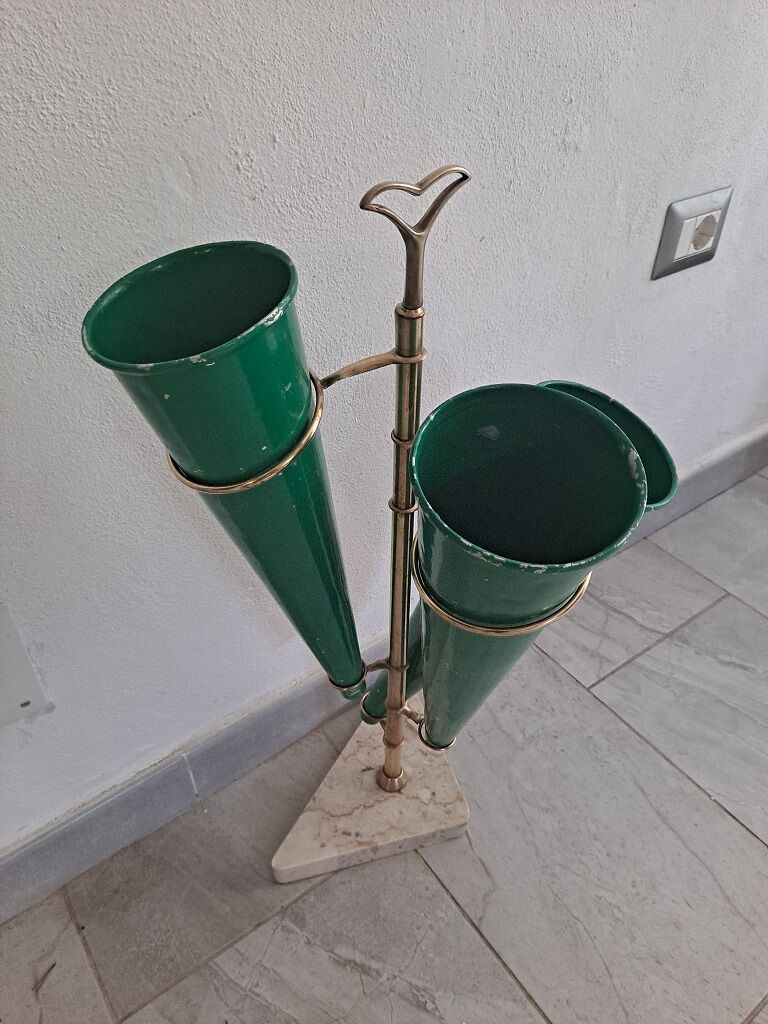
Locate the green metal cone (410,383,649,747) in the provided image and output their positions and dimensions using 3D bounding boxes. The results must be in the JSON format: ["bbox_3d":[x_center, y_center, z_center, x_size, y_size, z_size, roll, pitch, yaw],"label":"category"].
[{"bbox_3d":[0.063,0.096,0.543,0.118,0.416,0.118,1,56,-2],"label":"green metal cone"}]

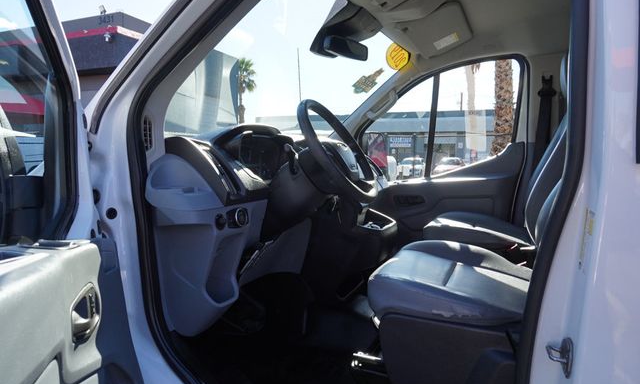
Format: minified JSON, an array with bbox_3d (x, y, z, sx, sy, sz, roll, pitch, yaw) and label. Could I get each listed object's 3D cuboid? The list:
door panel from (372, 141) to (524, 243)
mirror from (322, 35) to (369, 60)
[{"bbox_3d":[0.678,0.063,2.505,0.940,0.690,0.120,1,6,23],"label":"door panel"},{"bbox_3d":[0.112,-0.594,1.776,0.040,0.065,0.250,6,9,41],"label":"mirror"}]

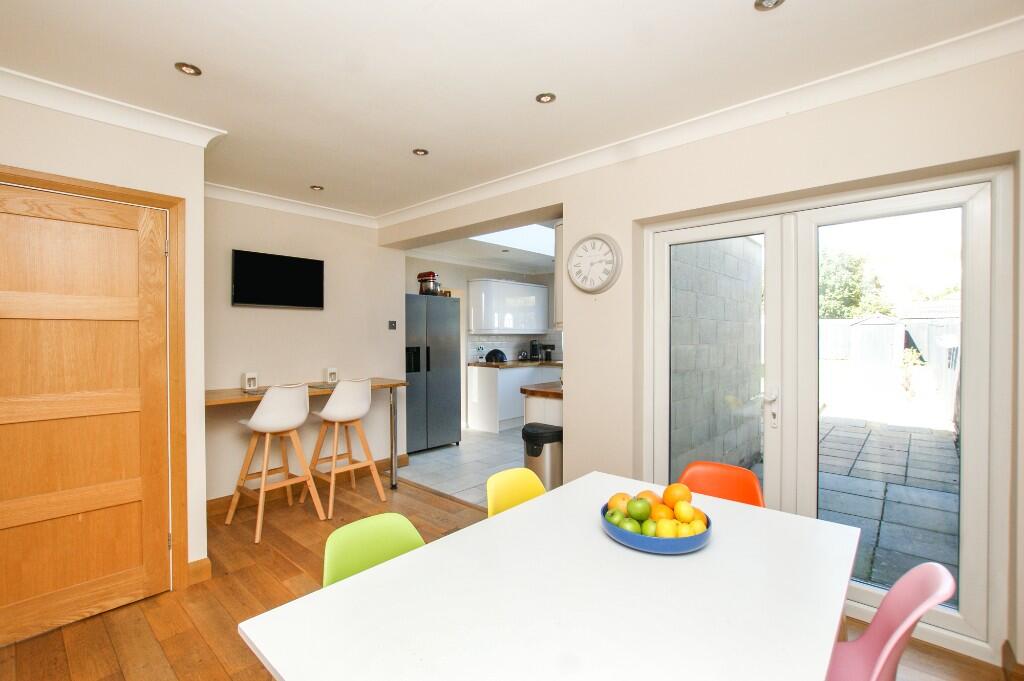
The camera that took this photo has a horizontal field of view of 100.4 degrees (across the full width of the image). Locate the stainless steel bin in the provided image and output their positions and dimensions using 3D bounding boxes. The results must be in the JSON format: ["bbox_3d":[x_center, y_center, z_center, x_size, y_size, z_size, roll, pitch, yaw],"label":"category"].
[{"bbox_3d":[0.223,0.981,3.156,0.370,0.650,0.290,1,1,43],"label":"stainless steel bin"}]

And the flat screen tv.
[{"bbox_3d":[-1.862,-0.471,3.438,0.653,0.410,0.060,-1,1,-44],"label":"flat screen tv"}]

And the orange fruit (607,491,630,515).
[{"bbox_3d":[0.313,0.476,1.226,0.074,0.074,0.074,-1,1,-44],"label":"orange fruit"}]

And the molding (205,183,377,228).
[{"bbox_3d":[-1.819,-1.105,3.540,0.090,0.090,1.600,1,1,44],"label":"molding"}]

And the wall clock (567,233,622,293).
[{"bbox_3d":[0.504,-0.466,2.618,0.357,0.357,0.050,0,1,39],"label":"wall clock"}]

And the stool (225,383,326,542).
[{"bbox_3d":[-1.705,0.807,3.070,0.530,1.000,0.480,1,1,39],"label":"stool"}]

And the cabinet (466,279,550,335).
[{"bbox_3d":[-0.026,-0.471,6.473,1.362,0.753,0.340,-1,1,-44],"label":"cabinet"}]

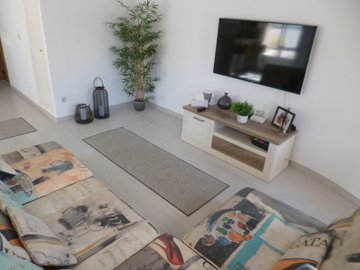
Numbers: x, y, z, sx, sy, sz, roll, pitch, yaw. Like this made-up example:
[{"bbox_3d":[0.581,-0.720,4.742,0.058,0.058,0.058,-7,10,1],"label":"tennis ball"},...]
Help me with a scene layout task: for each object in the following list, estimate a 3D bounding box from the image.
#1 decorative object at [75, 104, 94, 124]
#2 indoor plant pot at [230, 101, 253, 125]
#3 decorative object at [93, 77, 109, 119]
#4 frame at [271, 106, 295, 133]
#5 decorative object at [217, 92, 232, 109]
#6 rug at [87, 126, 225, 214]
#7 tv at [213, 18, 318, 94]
[{"bbox_3d":[-1.493,-0.346,3.862,0.274,0.264,0.274,-22,36,-40],"label":"decorative object"},{"bbox_3d":[0.723,-0.270,2.906,0.235,0.230,0.235,2,27,-1],"label":"indoor plant pot"},{"bbox_3d":[-1.272,-0.597,3.950,0.232,0.650,0.232,-22,36,-40],"label":"decorative object"},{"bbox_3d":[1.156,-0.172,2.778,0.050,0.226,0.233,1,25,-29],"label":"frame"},{"bbox_3d":[0.588,-0.451,3.271,0.188,0.208,0.188,2,27,-1],"label":"decorative object"},{"bbox_3d":[-0.401,0.293,3.003,1.935,0.010,0.639,26,35,37],"label":"rug"},{"bbox_3d":[0.881,-0.926,2.832,0.060,0.656,1.147,-22,36,-40],"label":"tv"}]

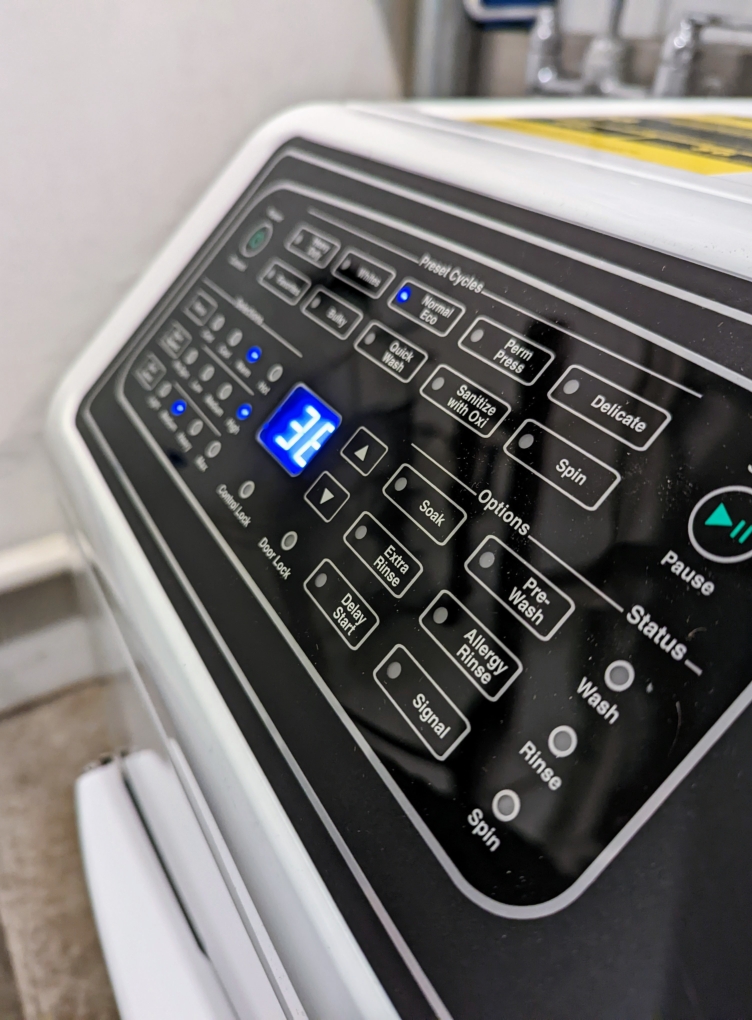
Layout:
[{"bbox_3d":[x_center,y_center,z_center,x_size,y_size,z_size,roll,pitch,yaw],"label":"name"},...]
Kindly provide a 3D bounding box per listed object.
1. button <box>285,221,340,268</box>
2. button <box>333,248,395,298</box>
[{"bbox_3d":[-0.024,-0.099,0.265,0.011,0.003,0.032,-51,46,5],"label":"button"},{"bbox_3d":[-0.005,-0.080,0.239,0.011,0.003,0.032,-51,46,5],"label":"button"}]

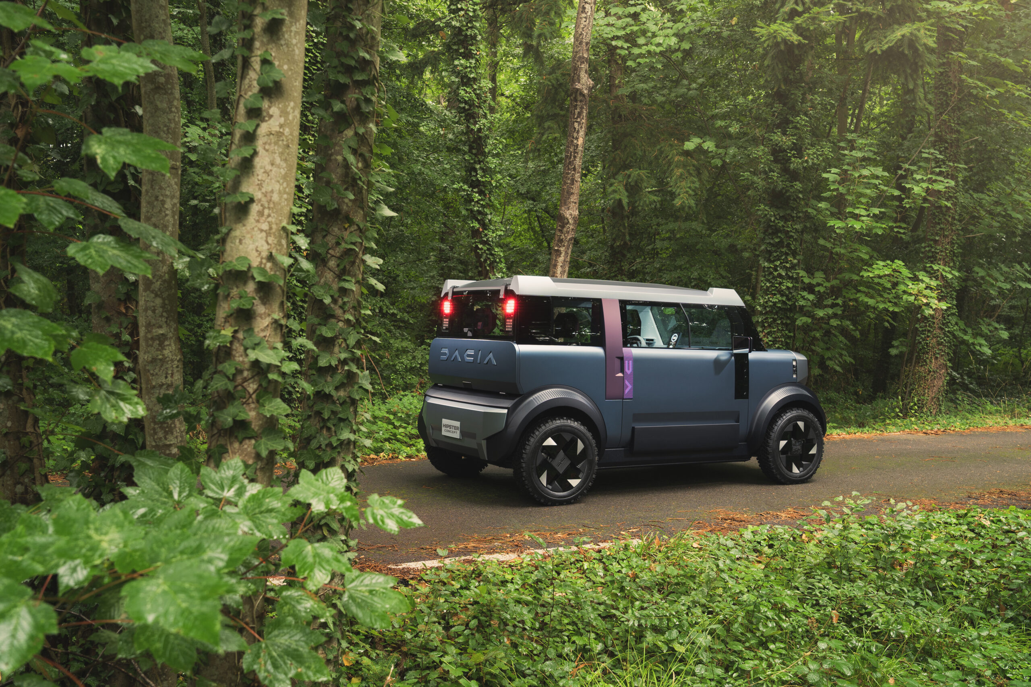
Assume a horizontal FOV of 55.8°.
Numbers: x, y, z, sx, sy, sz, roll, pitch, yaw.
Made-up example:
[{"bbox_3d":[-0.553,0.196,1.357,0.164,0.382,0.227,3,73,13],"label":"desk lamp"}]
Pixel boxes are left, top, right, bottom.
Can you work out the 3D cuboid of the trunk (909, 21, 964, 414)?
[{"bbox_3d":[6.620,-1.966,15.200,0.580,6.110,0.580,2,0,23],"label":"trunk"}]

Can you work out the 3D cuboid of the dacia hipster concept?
[{"bbox_3d":[0.839,0.319,7.681,3.000,1.530,1.550,1,1,-32],"label":"dacia hipster concept"}]

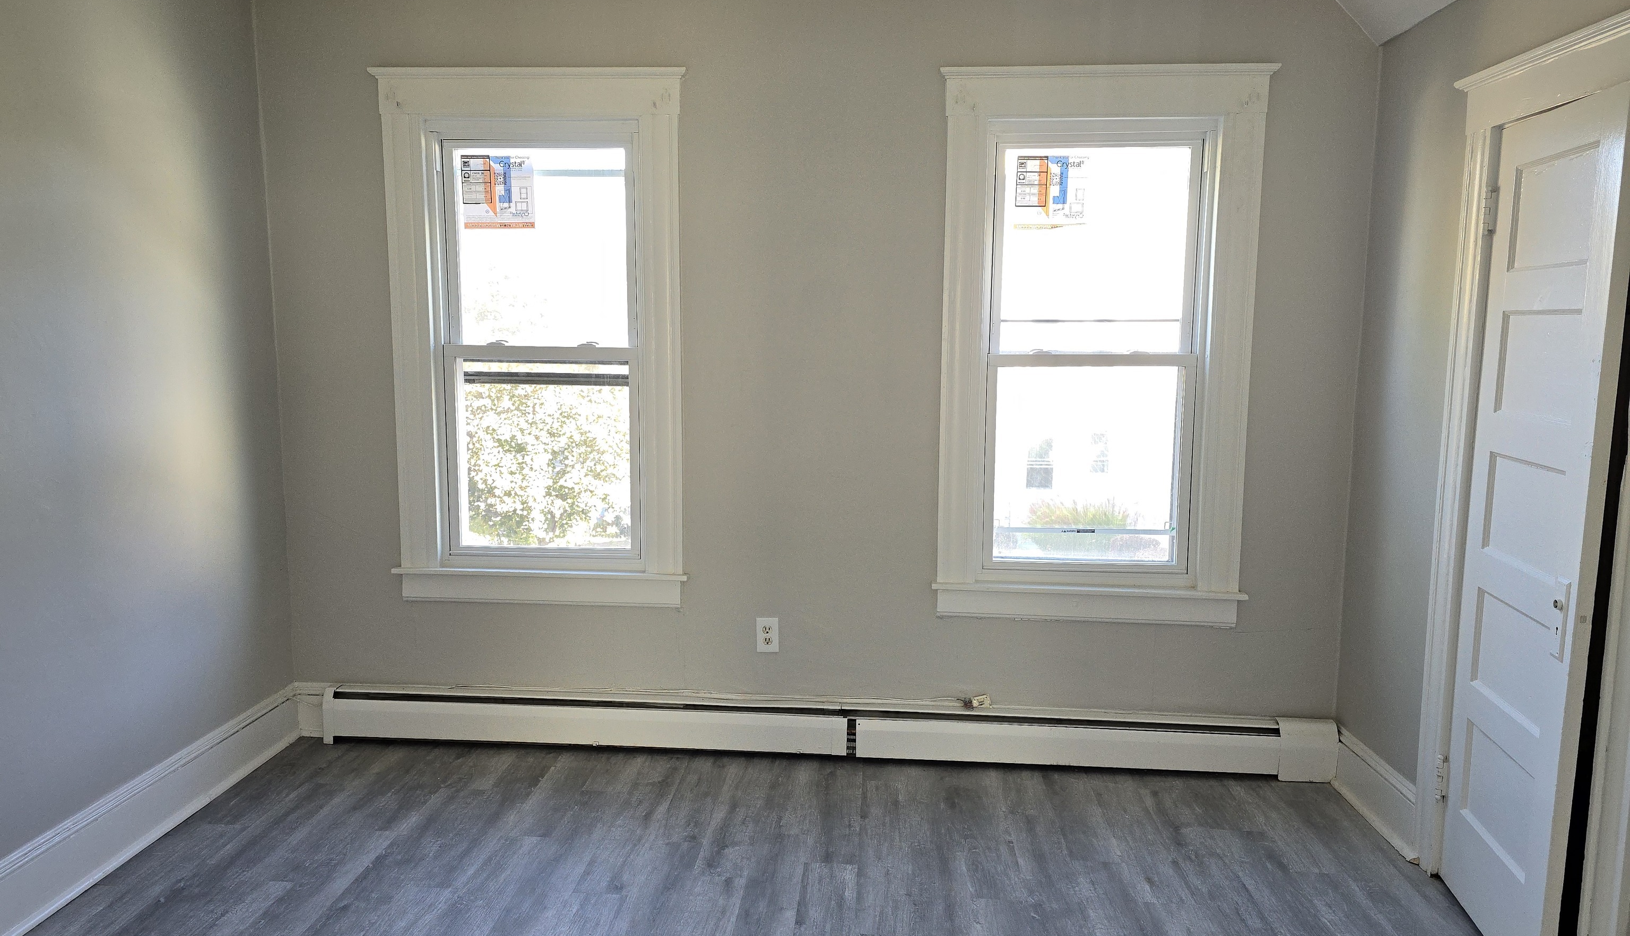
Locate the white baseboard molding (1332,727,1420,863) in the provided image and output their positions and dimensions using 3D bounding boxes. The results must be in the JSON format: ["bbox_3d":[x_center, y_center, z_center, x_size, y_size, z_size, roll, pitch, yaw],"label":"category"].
[{"bbox_3d":[1.681,0.946,3.243,0.040,0.215,0.570,1,8,4],"label":"white baseboard molding"}]

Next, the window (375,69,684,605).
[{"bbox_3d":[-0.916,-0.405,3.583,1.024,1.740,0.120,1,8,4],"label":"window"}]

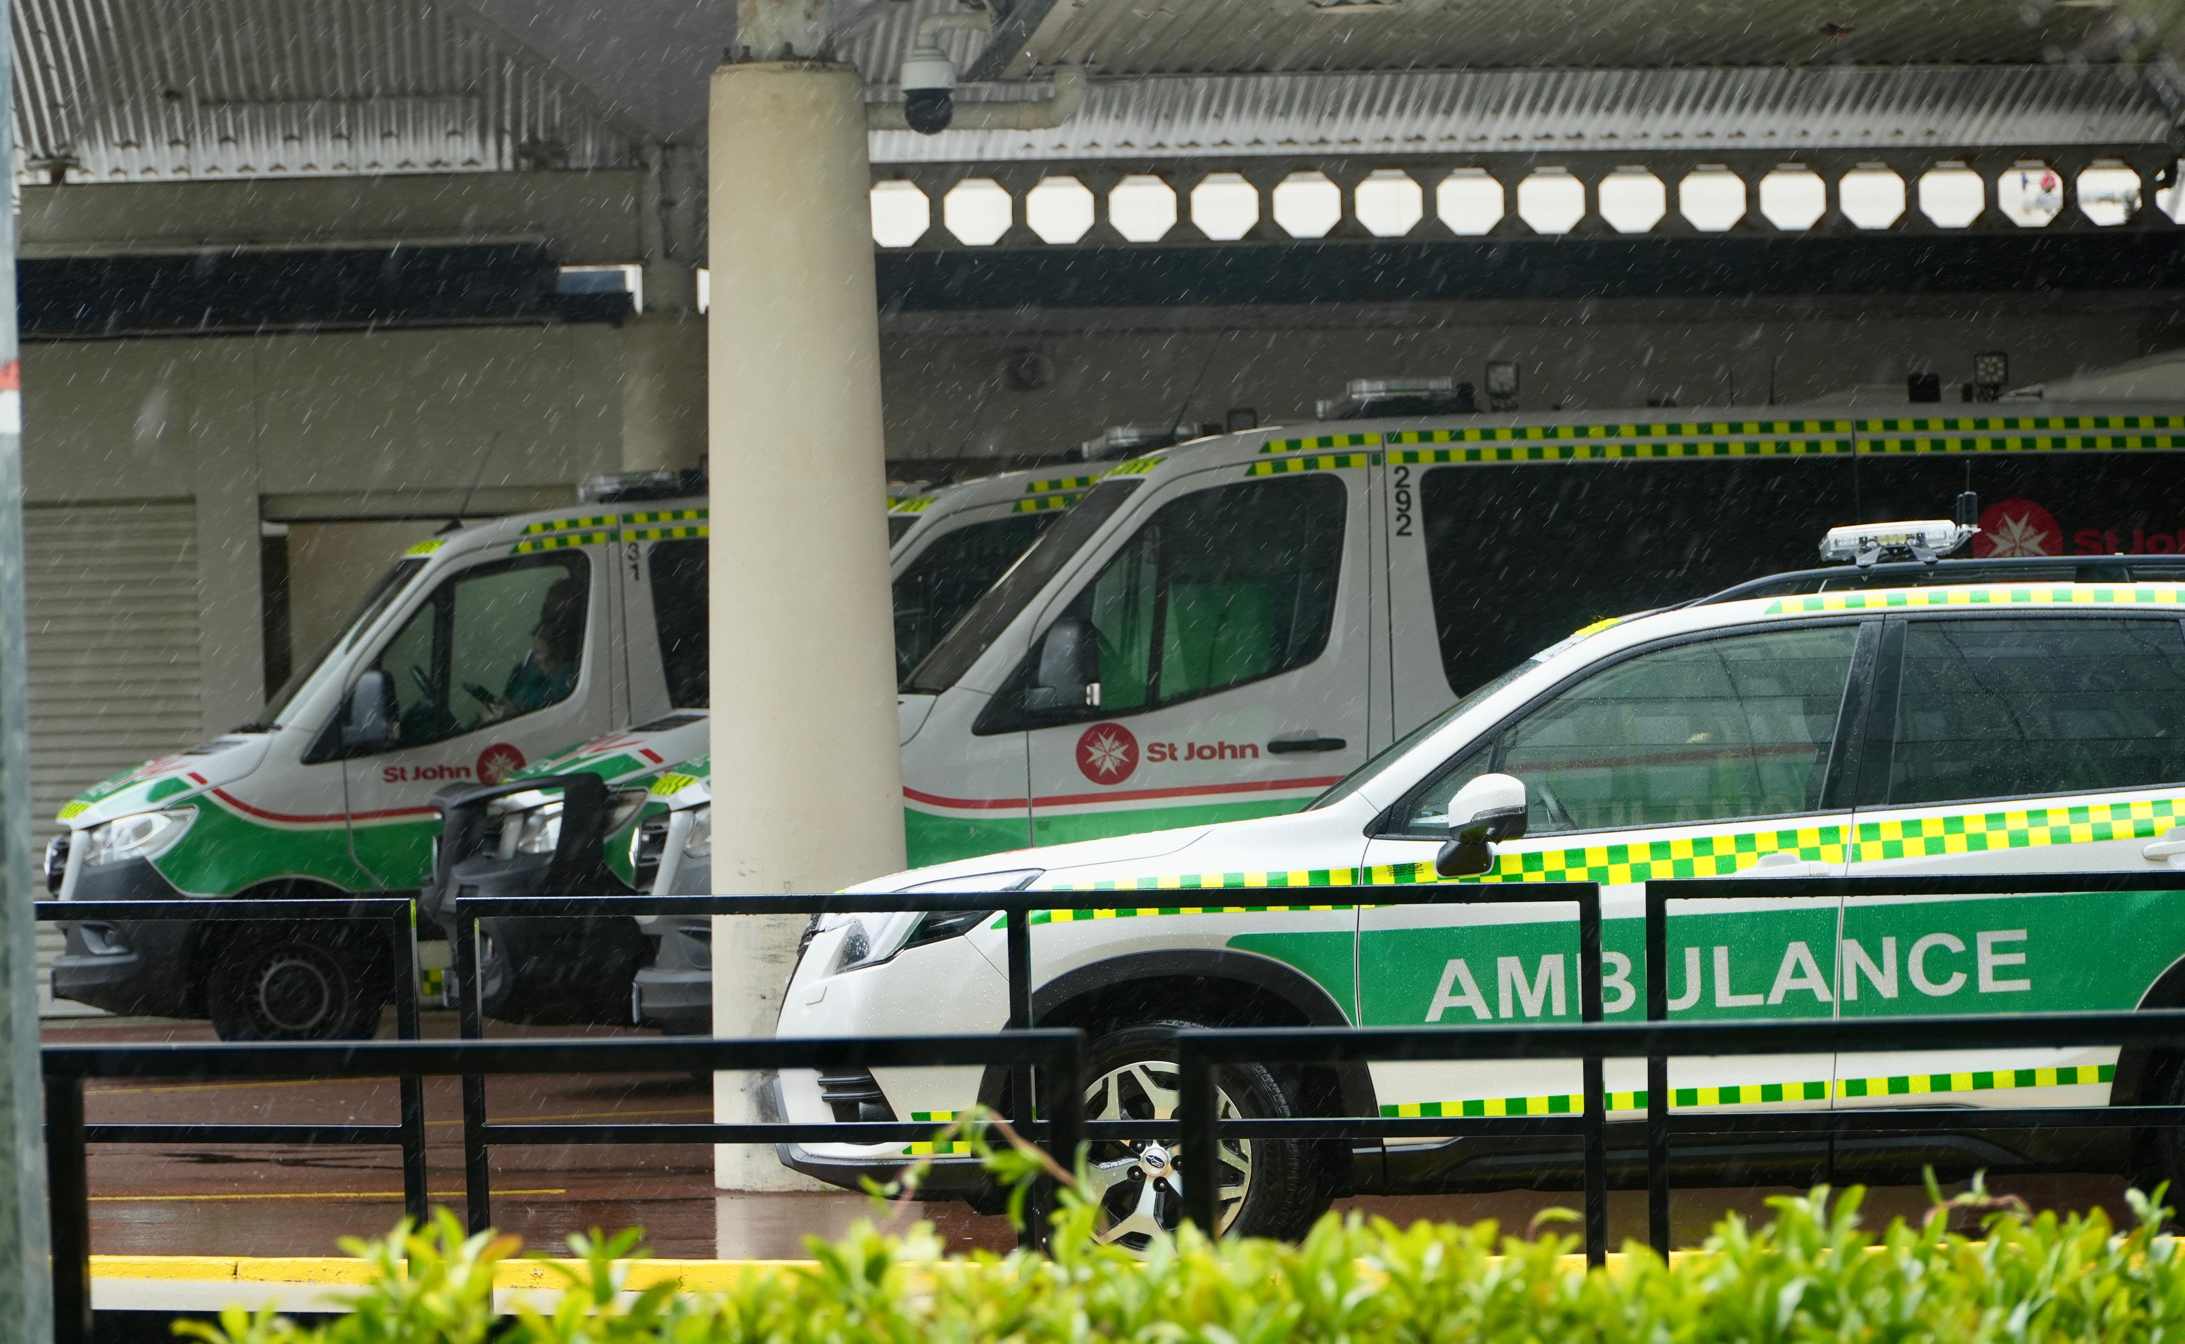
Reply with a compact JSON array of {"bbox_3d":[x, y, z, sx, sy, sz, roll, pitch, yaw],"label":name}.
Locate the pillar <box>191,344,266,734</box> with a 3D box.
[{"bbox_3d":[-4.114,0.065,37.481,0.308,3.259,0.330,-1,0,-12],"label":"pillar"}]

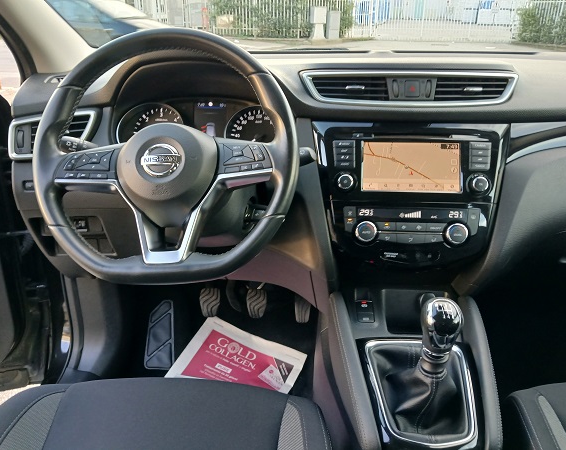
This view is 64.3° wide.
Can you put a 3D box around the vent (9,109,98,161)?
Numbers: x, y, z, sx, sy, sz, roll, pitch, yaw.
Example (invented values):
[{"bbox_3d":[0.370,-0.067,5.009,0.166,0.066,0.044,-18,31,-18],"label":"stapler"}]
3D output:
[{"bbox_3d":[-0.381,-0.154,0.770,0.150,0.078,0.045,-2,10,-5],"label":"vent"}]

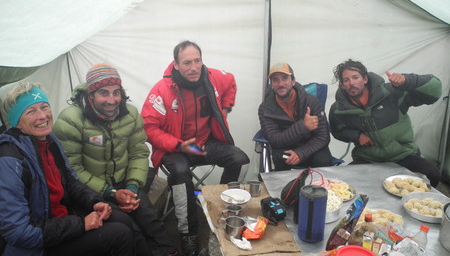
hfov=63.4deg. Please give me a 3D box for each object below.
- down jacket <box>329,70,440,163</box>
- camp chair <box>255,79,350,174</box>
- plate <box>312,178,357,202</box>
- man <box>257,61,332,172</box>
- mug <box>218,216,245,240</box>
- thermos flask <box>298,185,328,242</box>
[{"bbox_3d":[1.030,-0.118,2.474,0.690,0.570,0.440,4,17,11],"label":"down jacket"},{"bbox_3d":[0.490,0.125,2.652,0.680,0.880,0.580,2,17,8],"label":"camp chair"},{"bbox_3d":[0.585,0.332,1.943,0.245,0.035,0.245,0,17,0],"label":"plate"},{"bbox_3d":[0.470,0.079,2.513,0.540,1.040,0.700,3,17,10],"label":"man"},{"bbox_3d":[0.030,0.426,1.555,0.112,0.076,0.083,0,17,0],"label":"mug"},{"bbox_3d":[0.366,0.359,1.519,0.112,0.225,0.112,0,17,0],"label":"thermos flask"}]

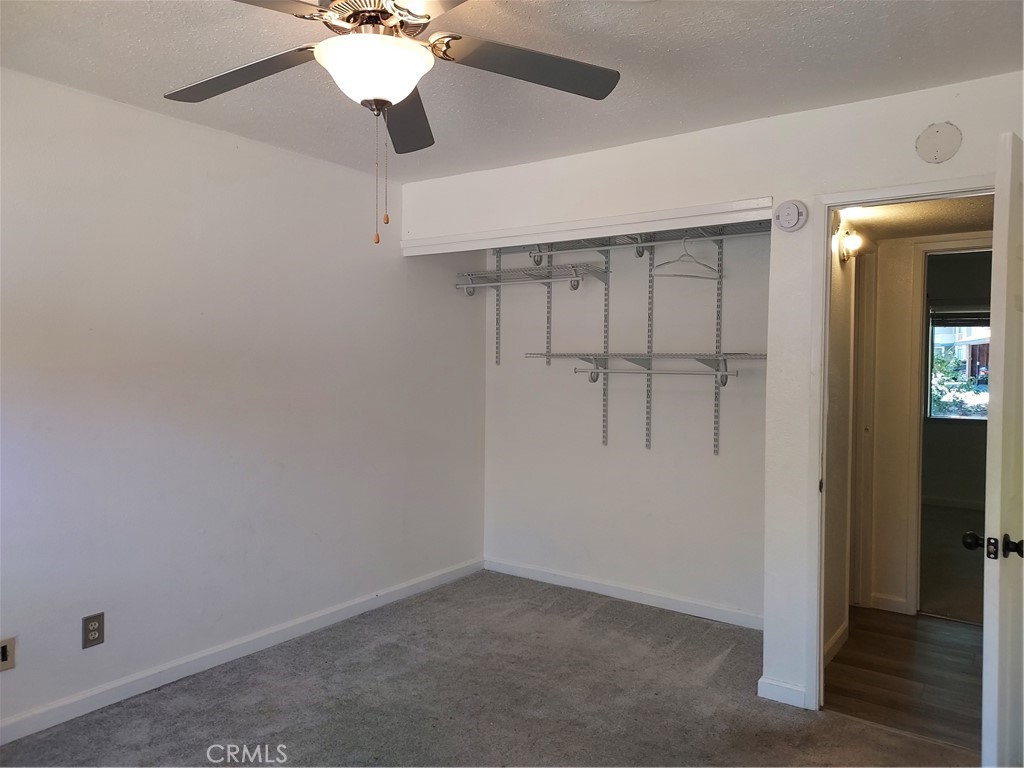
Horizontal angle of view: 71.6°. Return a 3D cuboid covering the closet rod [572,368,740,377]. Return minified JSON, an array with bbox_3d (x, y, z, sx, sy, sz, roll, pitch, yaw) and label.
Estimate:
[{"bbox_3d":[0.743,-0.062,3.804,0.946,0.027,0.027,2,2,36],"label":"closet rod"}]

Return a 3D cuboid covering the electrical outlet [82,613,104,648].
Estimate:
[{"bbox_3d":[-1.666,0.986,2.832,0.010,0.124,0.081,2,2,36],"label":"electrical outlet"}]

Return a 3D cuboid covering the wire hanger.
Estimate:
[{"bbox_3d":[0.908,-0.653,3.669,0.410,0.215,0.012,0,2,-21],"label":"wire hanger"}]

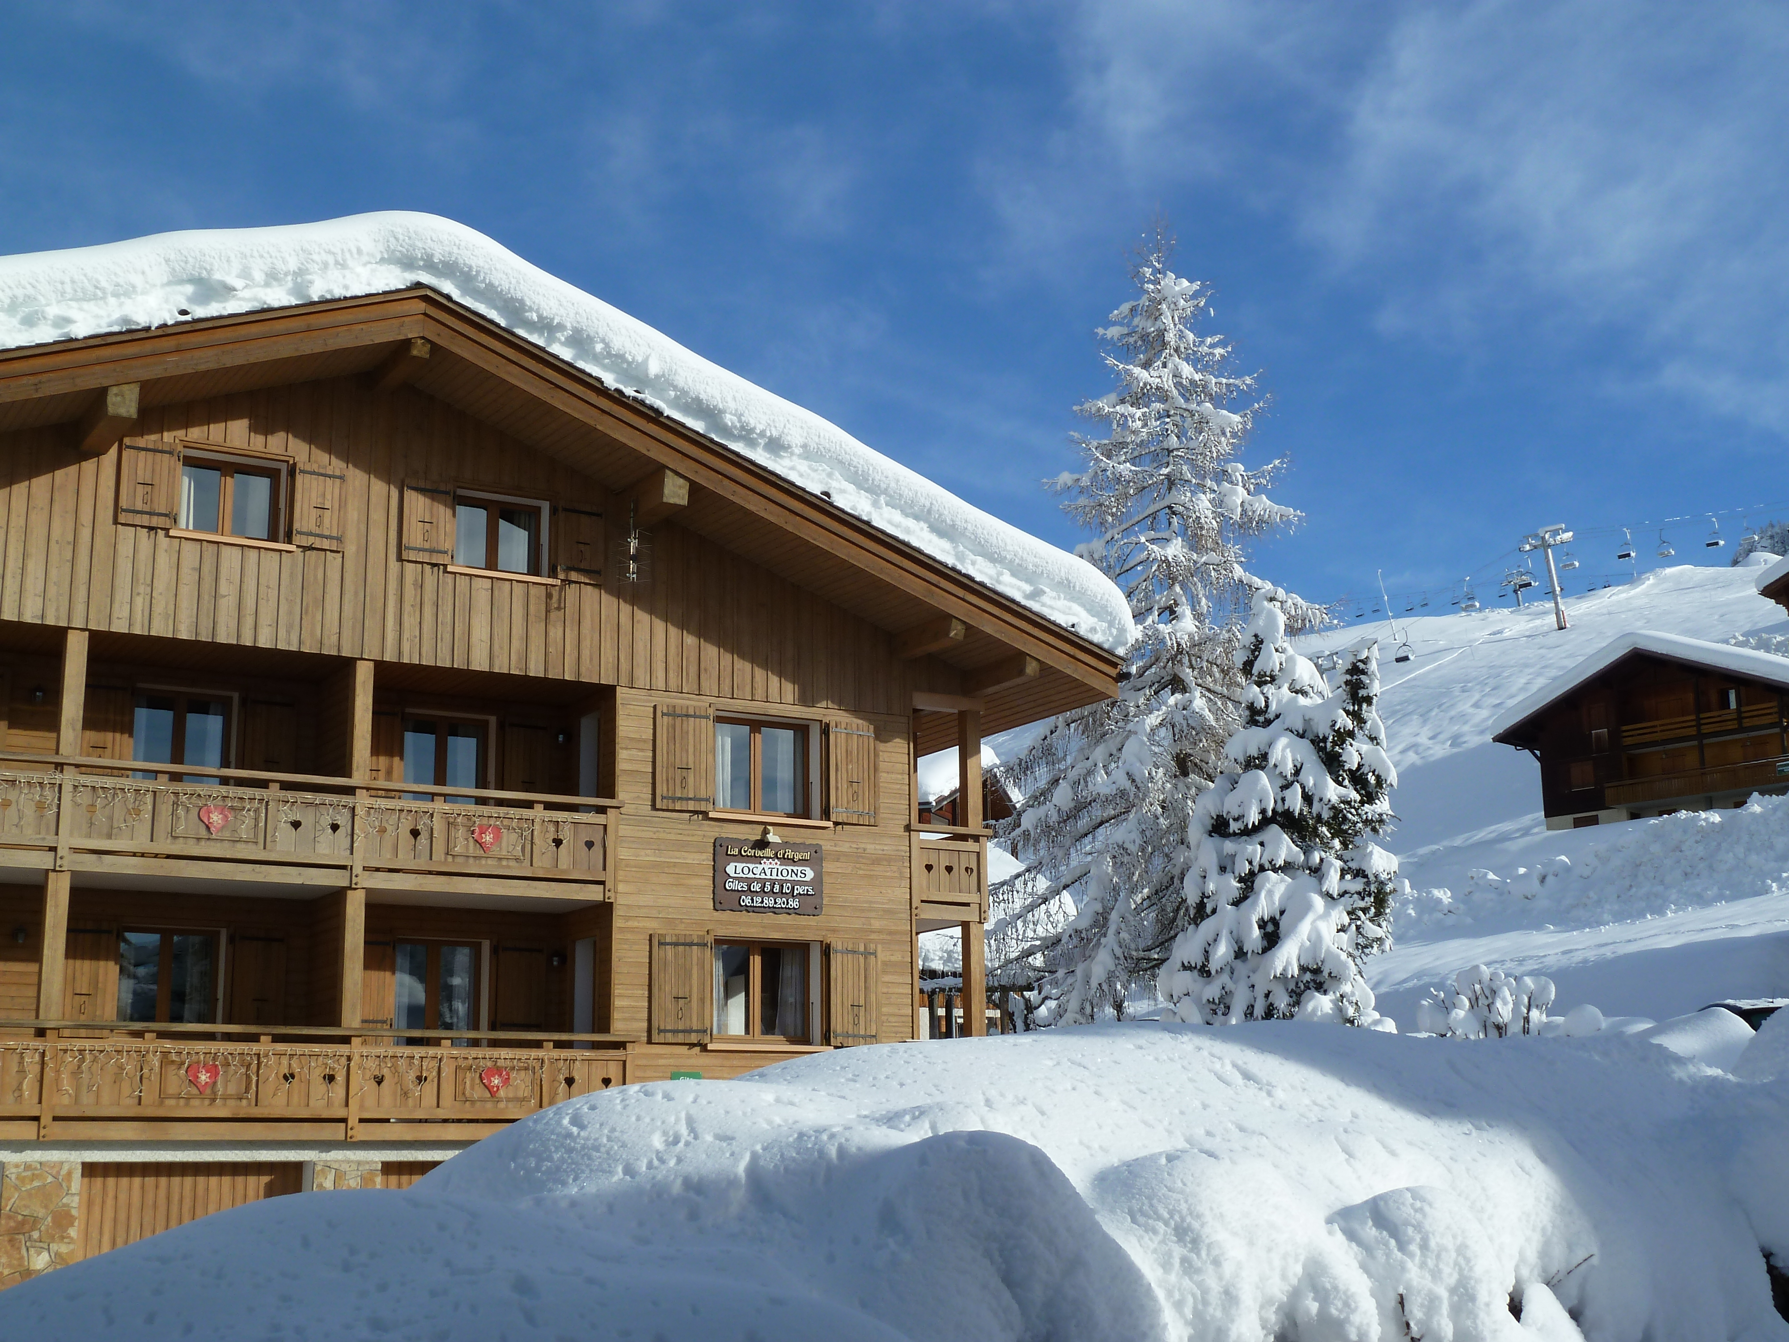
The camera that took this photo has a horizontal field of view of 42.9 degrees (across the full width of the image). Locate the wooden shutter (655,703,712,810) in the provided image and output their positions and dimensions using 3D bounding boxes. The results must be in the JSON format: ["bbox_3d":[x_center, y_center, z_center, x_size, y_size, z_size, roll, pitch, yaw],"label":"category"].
[{"bbox_3d":[-2.502,1.053,27.166,0.735,1.240,0.050,7,-15,-29],"label":"wooden shutter"}]

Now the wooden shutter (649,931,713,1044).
[{"bbox_3d":[-2.486,3.719,26.556,0.746,1.258,0.050,7,-15,-29],"label":"wooden shutter"}]

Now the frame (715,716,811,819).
[{"bbox_3d":[-1.642,1.184,27.926,1.362,1.194,0.090,7,-15,-29],"label":"frame"}]

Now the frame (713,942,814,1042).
[{"bbox_3d":[-1.614,3.859,27.322,1.363,1.242,0.090,7,-15,-29],"label":"frame"}]

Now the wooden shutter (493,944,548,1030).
[{"bbox_3d":[-4.465,4.261,27.170,0.608,2.080,0.050,7,-15,-29],"label":"wooden shutter"}]

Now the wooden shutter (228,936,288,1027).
[{"bbox_3d":[-7.188,3.570,25.725,0.598,1.239,0.050,7,-15,-29],"label":"wooden shutter"}]

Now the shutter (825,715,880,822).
[{"bbox_3d":[-0.506,1.277,28.290,0.644,1.271,0.050,7,-15,-29],"label":"shutter"}]

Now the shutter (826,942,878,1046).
[{"bbox_3d":[-0.465,3.940,27.696,0.672,1.241,0.050,7,-15,-29],"label":"shutter"}]

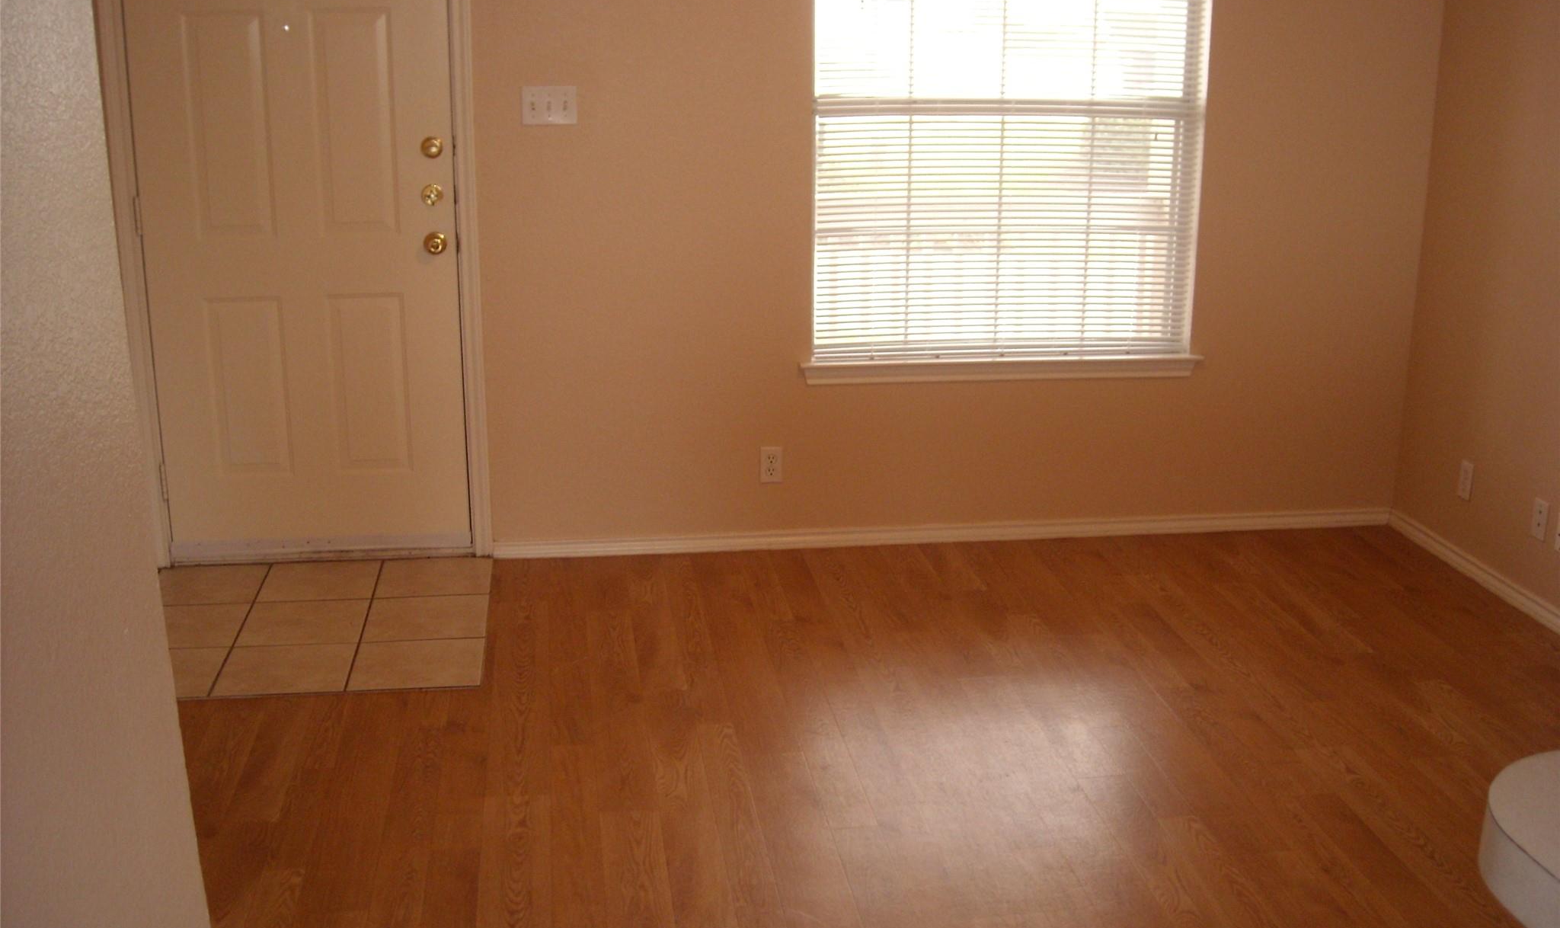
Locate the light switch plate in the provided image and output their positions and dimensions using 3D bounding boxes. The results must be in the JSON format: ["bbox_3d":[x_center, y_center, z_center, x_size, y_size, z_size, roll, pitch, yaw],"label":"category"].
[{"bbox_3d":[-0.653,-1.018,4.485,0.160,0.114,0.010,-2,17,-7],"label":"light switch plate"}]

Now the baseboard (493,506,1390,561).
[{"bbox_3d":[0.577,0.221,5.023,2.940,0.062,0.015,-2,17,-7],"label":"baseboard"}]

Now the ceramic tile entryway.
[{"bbox_3d":[-1.315,0.438,4.359,1.020,0.015,0.975,-2,17,-7],"label":"ceramic tile entryway"}]

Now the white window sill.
[{"bbox_3d":[0.697,-0.299,4.910,1.295,0.067,0.090,-2,17,-7],"label":"white window sill"}]

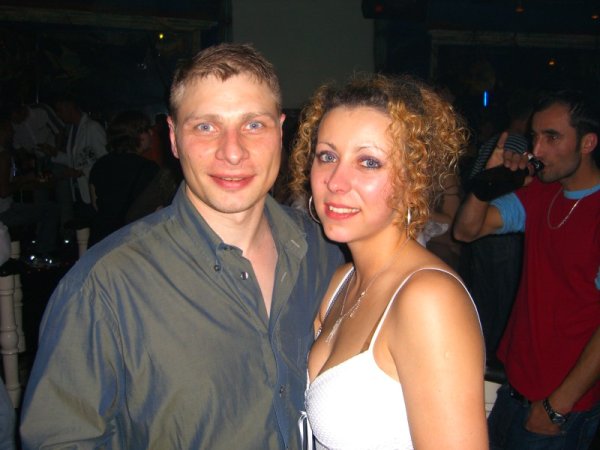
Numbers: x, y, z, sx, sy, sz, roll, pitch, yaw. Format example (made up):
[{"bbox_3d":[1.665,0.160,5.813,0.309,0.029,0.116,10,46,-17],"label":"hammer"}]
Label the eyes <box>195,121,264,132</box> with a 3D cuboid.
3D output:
[{"bbox_3d":[-0.097,-0.135,0.905,0.095,0.015,0.022,-2,8,-11],"label":"eyes"}]

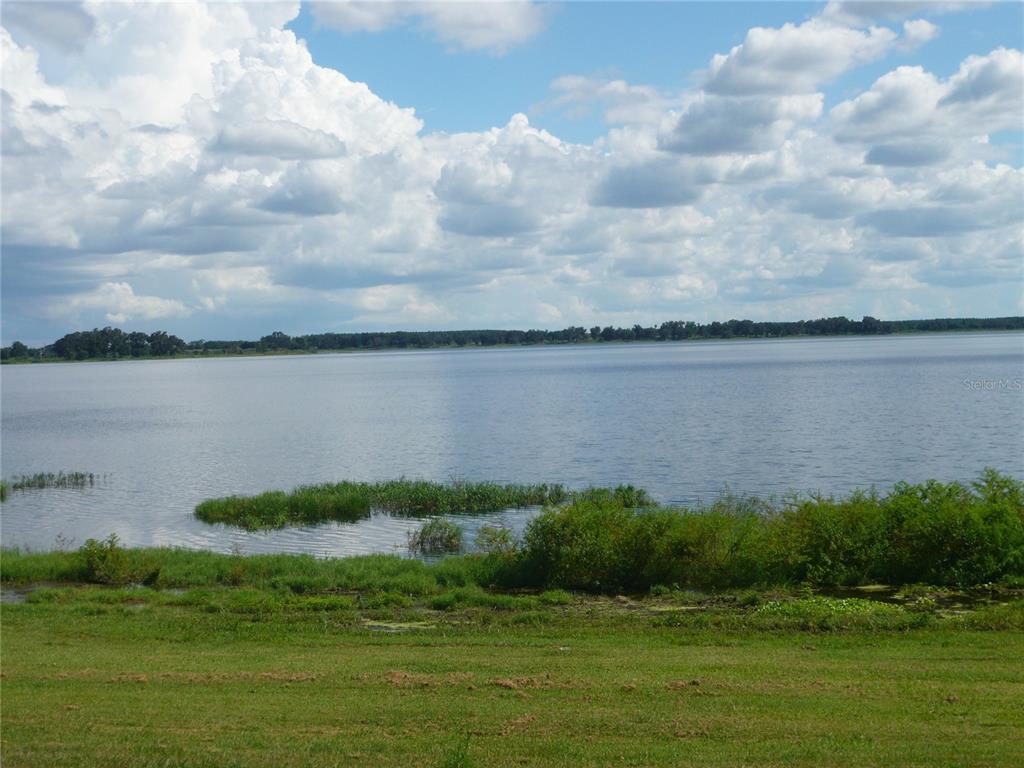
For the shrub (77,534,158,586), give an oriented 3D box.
[{"bbox_3d":[-7.128,3.189,31.000,1.420,0.820,1.200,-2,1,-13],"label":"shrub"}]

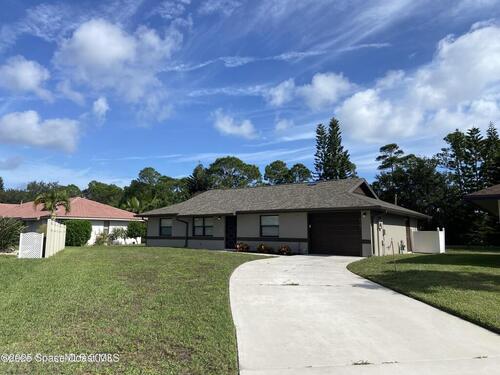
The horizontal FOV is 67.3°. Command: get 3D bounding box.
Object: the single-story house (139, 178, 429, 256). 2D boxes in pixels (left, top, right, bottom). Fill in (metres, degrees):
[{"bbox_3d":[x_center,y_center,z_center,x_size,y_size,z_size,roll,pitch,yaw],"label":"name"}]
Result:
[{"bbox_3d":[2.149,2.095,27.237,17.800,4.560,12.800,-4,-8,35],"label":"single-story house"}]

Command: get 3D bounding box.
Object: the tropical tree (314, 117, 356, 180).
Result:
[{"bbox_3d":[10.194,-1.189,44.391,5.000,14.800,4.600,0,-6,0],"label":"tropical tree"}]

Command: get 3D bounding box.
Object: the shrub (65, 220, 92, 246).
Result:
[{"bbox_3d":[-13.889,3.736,30.500,2.356,2.112,2.238,4,-8,-24],"label":"shrub"}]

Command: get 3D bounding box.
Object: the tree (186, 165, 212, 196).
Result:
[{"bbox_3d":[-5.530,1.626,40.060,3.200,8.260,3.200,0,-6,0],"label":"tree"}]

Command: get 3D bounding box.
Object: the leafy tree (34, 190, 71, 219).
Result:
[{"bbox_3d":[-13.162,2.153,24.913,2.500,3.930,2.500,0,-6,0],"label":"leafy tree"}]

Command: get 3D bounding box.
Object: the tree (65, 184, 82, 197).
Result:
[{"bbox_3d":[-25.983,3.460,54.949,3.200,7.850,3.200,0,-6,0],"label":"tree"}]

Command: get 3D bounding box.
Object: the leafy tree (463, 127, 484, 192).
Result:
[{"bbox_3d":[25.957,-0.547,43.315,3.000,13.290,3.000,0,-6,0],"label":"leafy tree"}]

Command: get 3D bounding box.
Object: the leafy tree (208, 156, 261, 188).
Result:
[{"bbox_3d":[-2.002,1.290,48.144,6.600,10.690,6.200,0,-6,0],"label":"leafy tree"}]

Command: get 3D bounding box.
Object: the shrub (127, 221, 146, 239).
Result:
[{"bbox_3d":[-9.931,3.867,33.000,1.845,1.933,1.845,2,-7,-17],"label":"shrub"}]

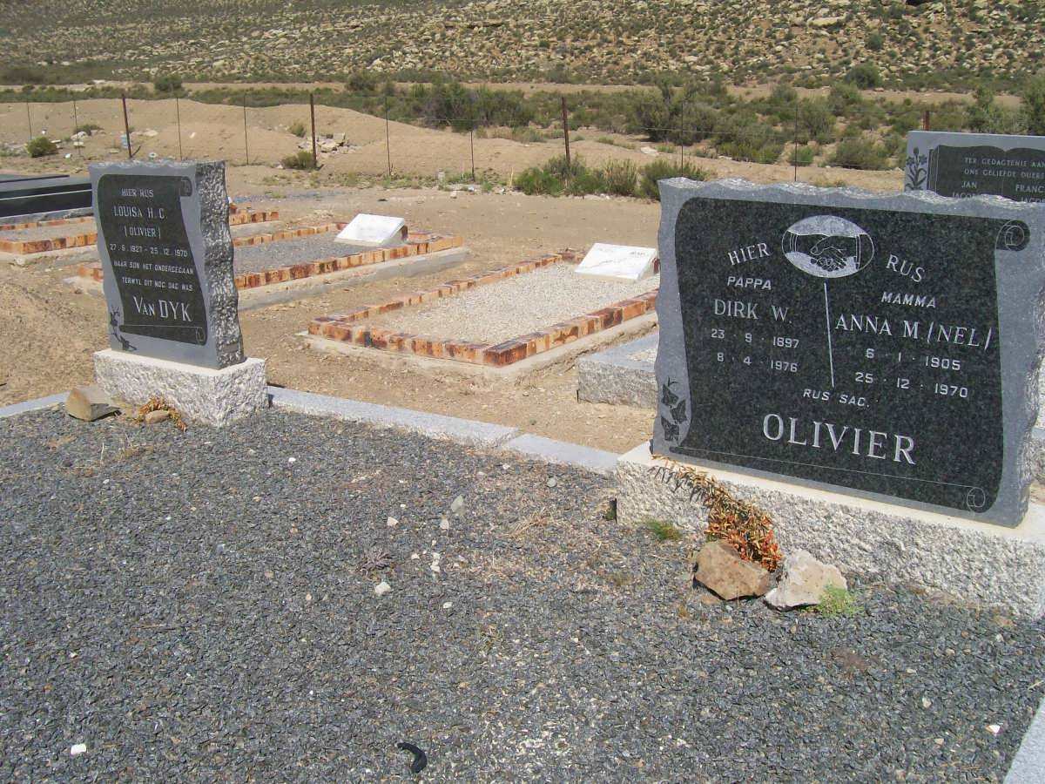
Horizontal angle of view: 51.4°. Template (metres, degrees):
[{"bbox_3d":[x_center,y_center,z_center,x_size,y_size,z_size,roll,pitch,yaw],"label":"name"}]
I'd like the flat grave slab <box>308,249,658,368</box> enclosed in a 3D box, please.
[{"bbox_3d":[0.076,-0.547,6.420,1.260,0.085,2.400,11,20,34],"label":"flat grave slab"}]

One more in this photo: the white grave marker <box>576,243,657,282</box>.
[{"bbox_3d":[0.622,-0.832,7.002,0.460,0.160,0.335,11,20,34],"label":"white grave marker"}]

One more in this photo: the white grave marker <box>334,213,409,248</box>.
[{"bbox_3d":[-1.149,-1.216,8.199,0.480,0.160,0.350,11,20,35],"label":"white grave marker"}]

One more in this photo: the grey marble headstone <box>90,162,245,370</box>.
[{"bbox_3d":[-1.441,-0.528,4.404,0.610,0.795,0.140,8,19,28],"label":"grey marble headstone"}]

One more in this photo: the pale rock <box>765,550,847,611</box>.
[{"bbox_3d":[0.739,0.480,2.812,0.205,0.115,0.140,4,17,15],"label":"pale rock"}]

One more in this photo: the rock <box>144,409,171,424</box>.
[{"bbox_3d":[-1.455,0.094,4.324,0.105,0.050,0.070,-6,17,-19],"label":"rock"}]

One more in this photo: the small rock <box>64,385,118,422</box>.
[{"bbox_3d":[-1.757,0.042,4.426,0.180,0.100,0.140,10,20,33],"label":"small rock"}]

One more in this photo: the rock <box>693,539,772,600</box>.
[{"bbox_3d":[0.561,0.464,2.866,0.185,0.120,0.130,3,17,11],"label":"rock"}]

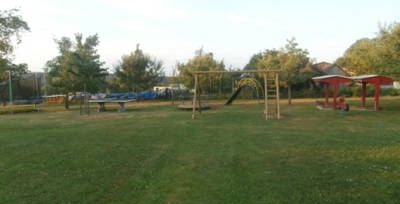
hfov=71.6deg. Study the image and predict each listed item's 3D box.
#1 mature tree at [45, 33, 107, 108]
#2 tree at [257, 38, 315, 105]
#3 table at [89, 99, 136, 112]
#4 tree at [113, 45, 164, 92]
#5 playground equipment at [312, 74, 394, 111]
[{"bbox_3d":[-10.237,-2.557,22.800,5.016,6.232,4.765,-1,3,0],"label":"mature tree"},{"bbox_3d":[8.387,-2.967,27.200,5.591,6.425,5.312,-1,3,0],"label":"tree"},{"bbox_3d":[-5.920,0.330,18.800,2.740,0.780,1.525,0,3,8],"label":"table"},{"bbox_3d":[-6.875,-3.214,31.000,5.701,6.428,5.416,-1,3,0],"label":"tree"},{"bbox_3d":[11.400,-0.770,21.000,5.200,2.550,2.400,0,3,2],"label":"playground equipment"}]

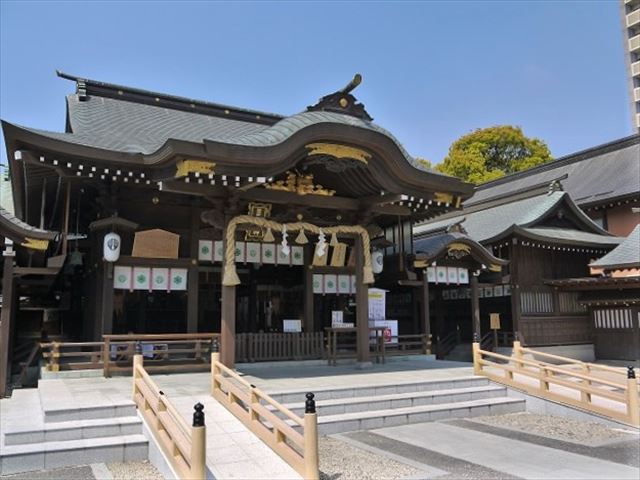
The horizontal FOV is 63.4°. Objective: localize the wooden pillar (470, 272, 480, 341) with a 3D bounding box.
[{"bbox_3d":[4.916,2.445,16.296,0.186,2.850,0.186,3,-9,-25],"label":"wooden pillar"}]

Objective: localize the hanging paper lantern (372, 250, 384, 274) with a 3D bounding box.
[{"bbox_3d":[1.660,0.654,14.847,0.361,0.664,0.361,-1,-8,0],"label":"hanging paper lantern"}]

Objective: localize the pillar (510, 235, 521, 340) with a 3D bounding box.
[{"bbox_3d":[6.198,1.647,16.373,0.195,3.370,0.195,3,-9,-25],"label":"pillar"}]

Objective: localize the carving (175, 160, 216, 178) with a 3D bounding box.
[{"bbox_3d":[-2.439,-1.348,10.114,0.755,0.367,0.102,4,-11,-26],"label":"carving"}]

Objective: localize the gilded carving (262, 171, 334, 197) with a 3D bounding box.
[{"bbox_3d":[-0.495,-1.456,13.417,2.020,0.592,0.204,4,-11,-26],"label":"gilded carving"}]

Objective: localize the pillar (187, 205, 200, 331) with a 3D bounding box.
[{"bbox_3d":[-3.662,1.215,14.953,0.230,4.335,0.229,4,-11,-26],"label":"pillar"}]

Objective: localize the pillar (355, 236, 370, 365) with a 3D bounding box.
[{"bbox_3d":[0.958,1.289,11.628,0.215,2.867,0.215,3,-9,-25],"label":"pillar"}]

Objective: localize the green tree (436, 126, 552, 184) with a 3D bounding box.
[{"bbox_3d":[13.080,-0.824,38.212,9.379,15.564,9.379,3,-9,-25],"label":"green tree"}]

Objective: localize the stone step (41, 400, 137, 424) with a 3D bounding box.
[{"bbox_3d":[-3.368,2.523,7.616,1.193,0.158,0.541,4,-11,-26],"label":"stone step"}]

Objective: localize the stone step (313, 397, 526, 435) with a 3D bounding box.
[{"bbox_3d":[1.451,2.998,8.787,5.120,0.191,0.546,4,-11,-26],"label":"stone step"}]

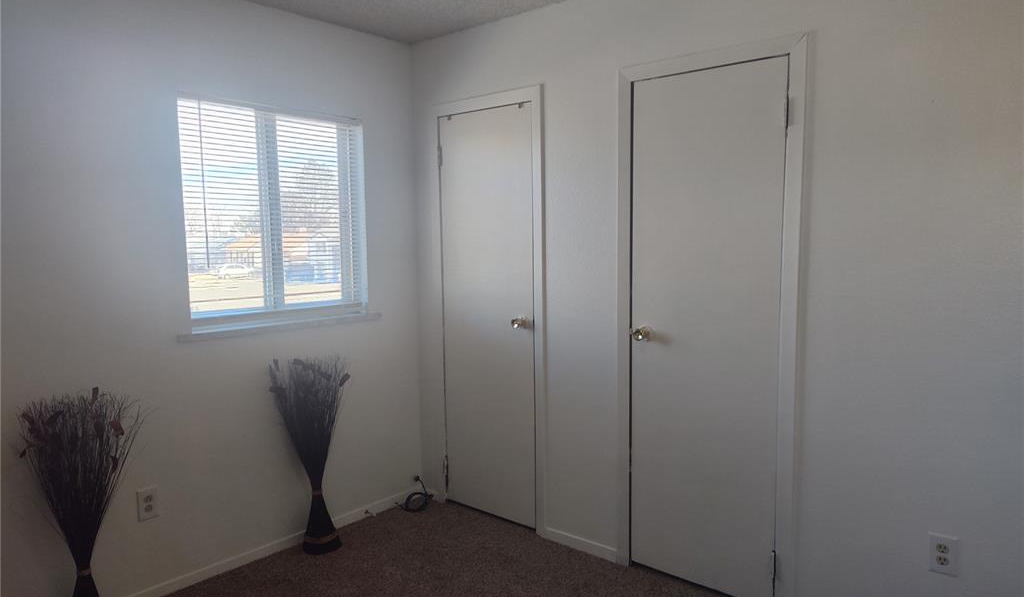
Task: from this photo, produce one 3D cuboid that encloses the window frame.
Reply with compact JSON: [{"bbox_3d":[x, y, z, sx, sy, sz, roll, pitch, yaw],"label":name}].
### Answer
[{"bbox_3d":[-1.040,-0.369,3.075,0.090,0.960,0.890,4,7,40],"label":"window frame"}]

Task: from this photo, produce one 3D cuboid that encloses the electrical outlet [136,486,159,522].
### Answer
[{"bbox_3d":[-1.425,0.808,2.667,0.008,0.119,0.074,4,7,40],"label":"electrical outlet"}]

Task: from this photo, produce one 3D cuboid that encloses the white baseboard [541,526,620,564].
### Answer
[{"bbox_3d":[0.306,1.114,3.087,0.390,0.058,0.013,4,7,40],"label":"white baseboard"}]

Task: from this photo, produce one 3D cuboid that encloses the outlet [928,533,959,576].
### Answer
[{"bbox_3d":[1.367,0.813,2.151,0.075,0.120,0.008,4,7,40],"label":"outlet"}]

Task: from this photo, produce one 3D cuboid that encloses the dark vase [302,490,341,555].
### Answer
[{"bbox_3d":[-0.877,1.013,3.142,0.175,0.275,0.175,-1,5,0],"label":"dark vase"}]

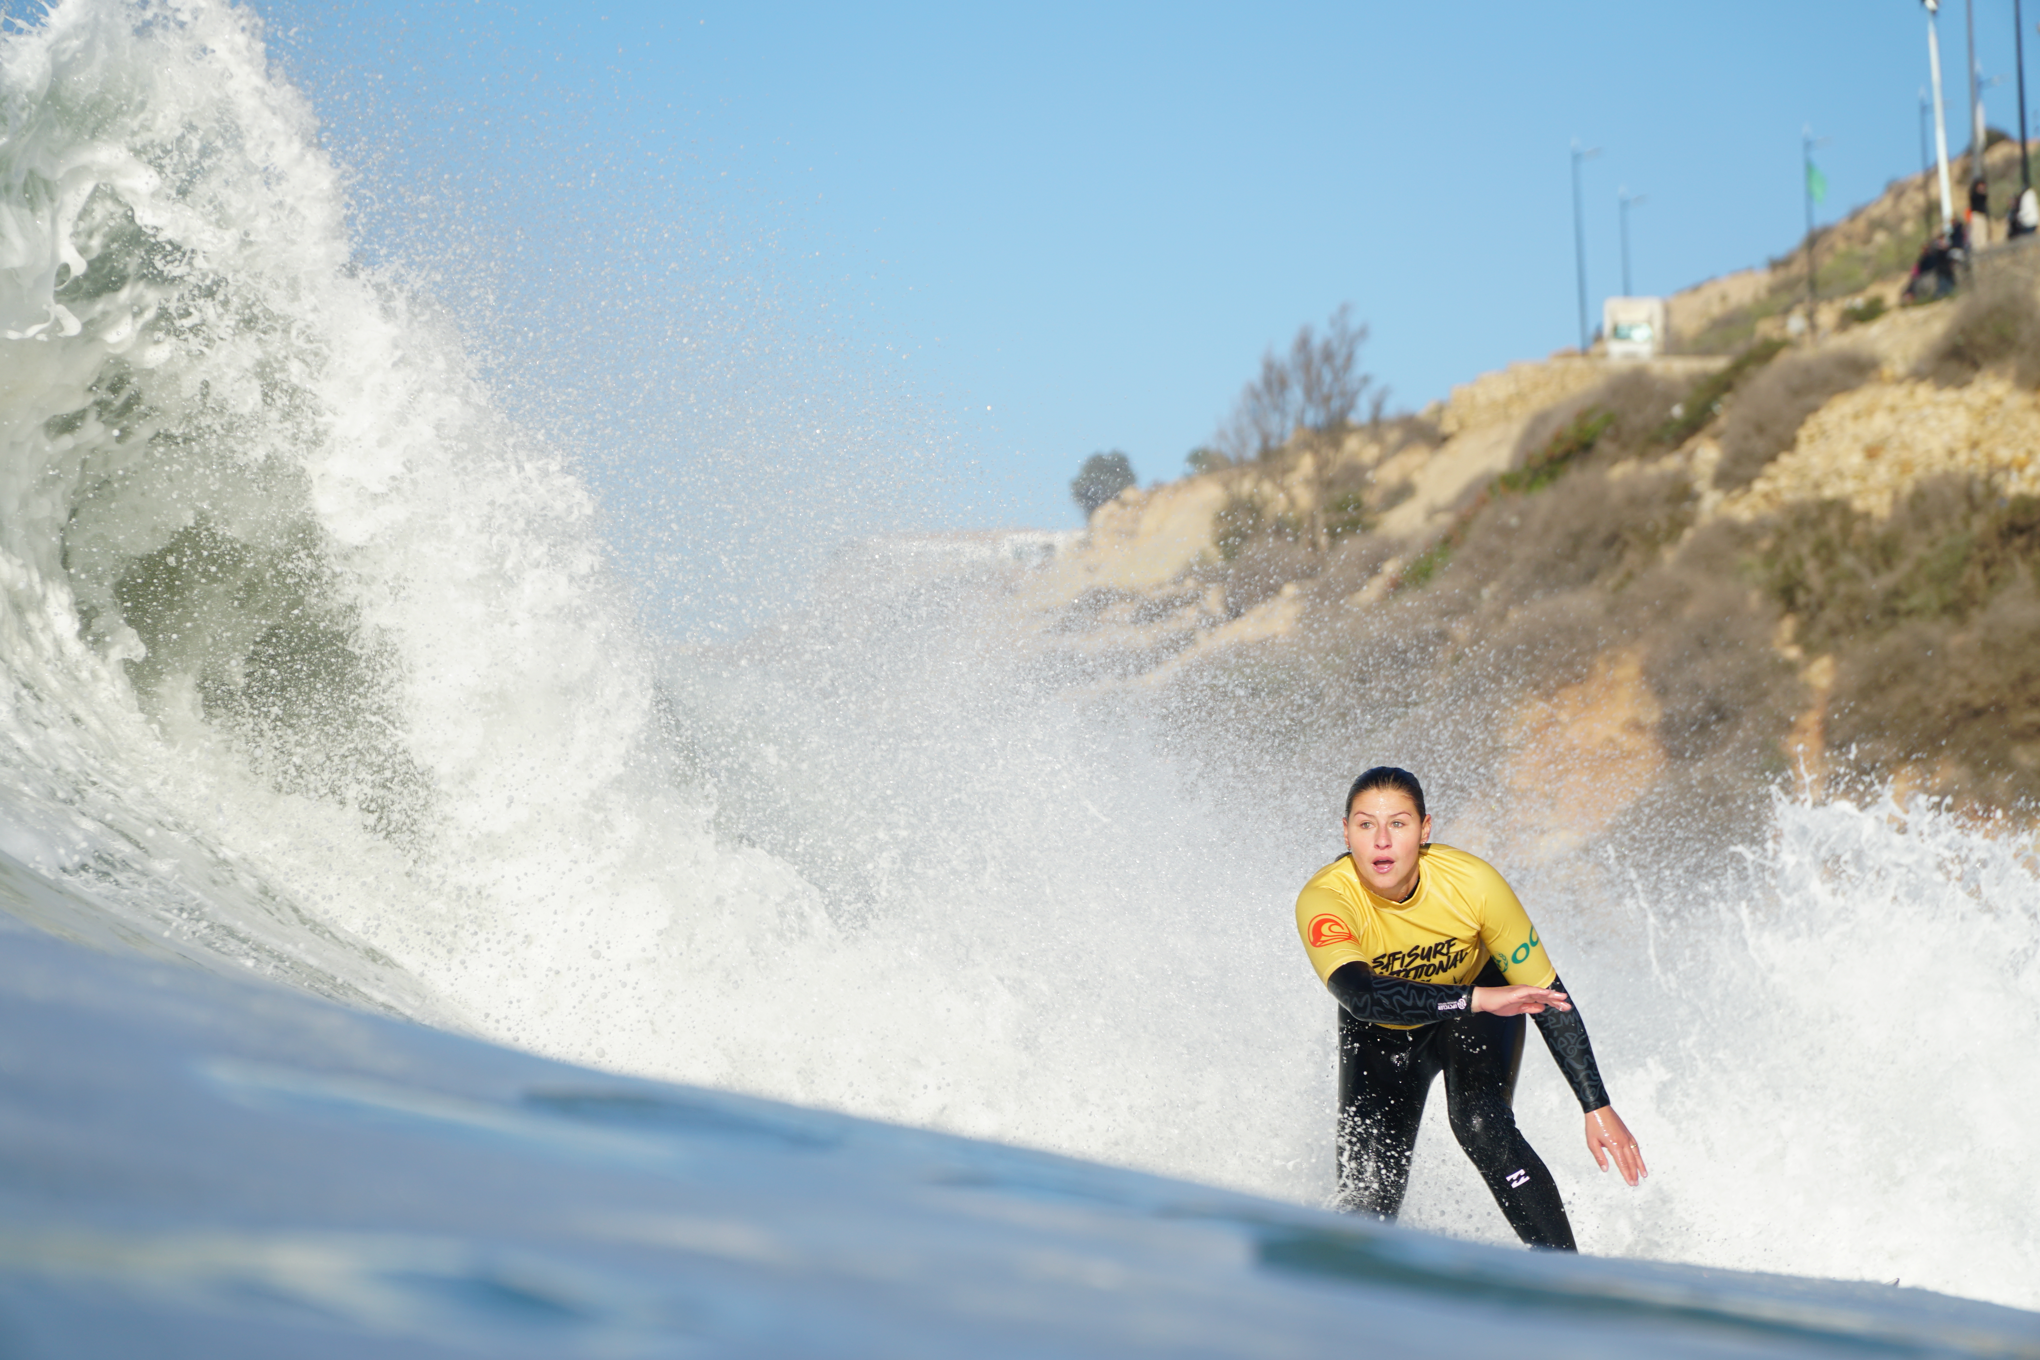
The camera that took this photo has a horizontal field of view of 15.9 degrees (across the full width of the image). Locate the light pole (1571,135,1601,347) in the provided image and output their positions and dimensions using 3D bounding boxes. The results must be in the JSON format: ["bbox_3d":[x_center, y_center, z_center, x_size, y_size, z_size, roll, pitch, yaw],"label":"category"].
[{"bbox_3d":[20.423,-15.545,262.000,1.050,7.750,0.280,-2,-3,0],"label":"light pole"}]

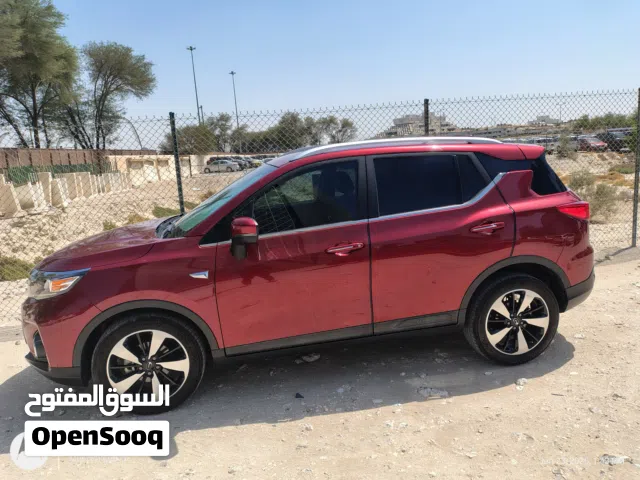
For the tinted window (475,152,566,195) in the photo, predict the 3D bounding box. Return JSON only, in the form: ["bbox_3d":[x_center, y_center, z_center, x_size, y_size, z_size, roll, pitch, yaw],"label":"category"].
[{"bbox_3d":[1.484,-0.487,3.399,0.710,0.340,0.220,-5,9,-8],"label":"tinted window"}]

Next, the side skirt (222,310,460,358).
[{"bbox_3d":[0.170,0.634,3.174,1.660,0.118,0.110,-5,9,-8],"label":"side skirt"}]

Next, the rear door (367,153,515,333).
[{"bbox_3d":[0.819,0.003,3.250,1.040,1.220,0.265,-5,9,-8],"label":"rear door"}]

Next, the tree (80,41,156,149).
[{"bbox_3d":[-17.813,-11.560,41.880,6.800,11.902,6.400,-7,9,-21],"label":"tree"}]

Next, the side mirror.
[{"bbox_3d":[-0.459,-0.018,2.884,0.170,0.268,0.220,-5,9,-8],"label":"side mirror"}]

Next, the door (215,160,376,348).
[{"bbox_3d":[-0.159,0.101,3.128,1.090,1.230,0.260,-5,9,-8],"label":"door"}]

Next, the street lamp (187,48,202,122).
[{"bbox_3d":[-20.897,-22.251,79.559,1.600,21.092,1.600,-6,9,-13],"label":"street lamp"}]

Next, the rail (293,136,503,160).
[{"bbox_3d":[0.569,-0.675,3.330,1.600,0.100,0.090,-5,9,-8],"label":"rail"}]

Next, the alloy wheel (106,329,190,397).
[{"bbox_3d":[-1.112,0.810,3.049,0.490,0.490,0.190,-5,9,-8],"label":"alloy wheel"}]

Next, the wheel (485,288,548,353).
[{"bbox_3d":[1.406,0.580,3.418,0.495,0.495,0.200,-5,9,-8],"label":"wheel"}]

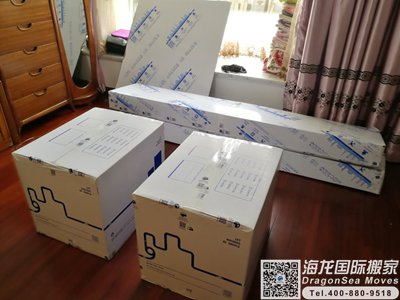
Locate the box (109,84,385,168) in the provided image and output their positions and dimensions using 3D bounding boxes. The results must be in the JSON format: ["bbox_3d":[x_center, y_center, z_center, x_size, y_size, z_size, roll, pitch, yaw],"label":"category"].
[{"bbox_3d":[0.259,-0.243,2.442,2.082,0.162,0.293,14,32,20],"label":"box"}]

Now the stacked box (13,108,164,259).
[{"bbox_3d":[-0.543,0.146,1.741,0.477,0.497,0.602,13,32,18],"label":"stacked box"}]

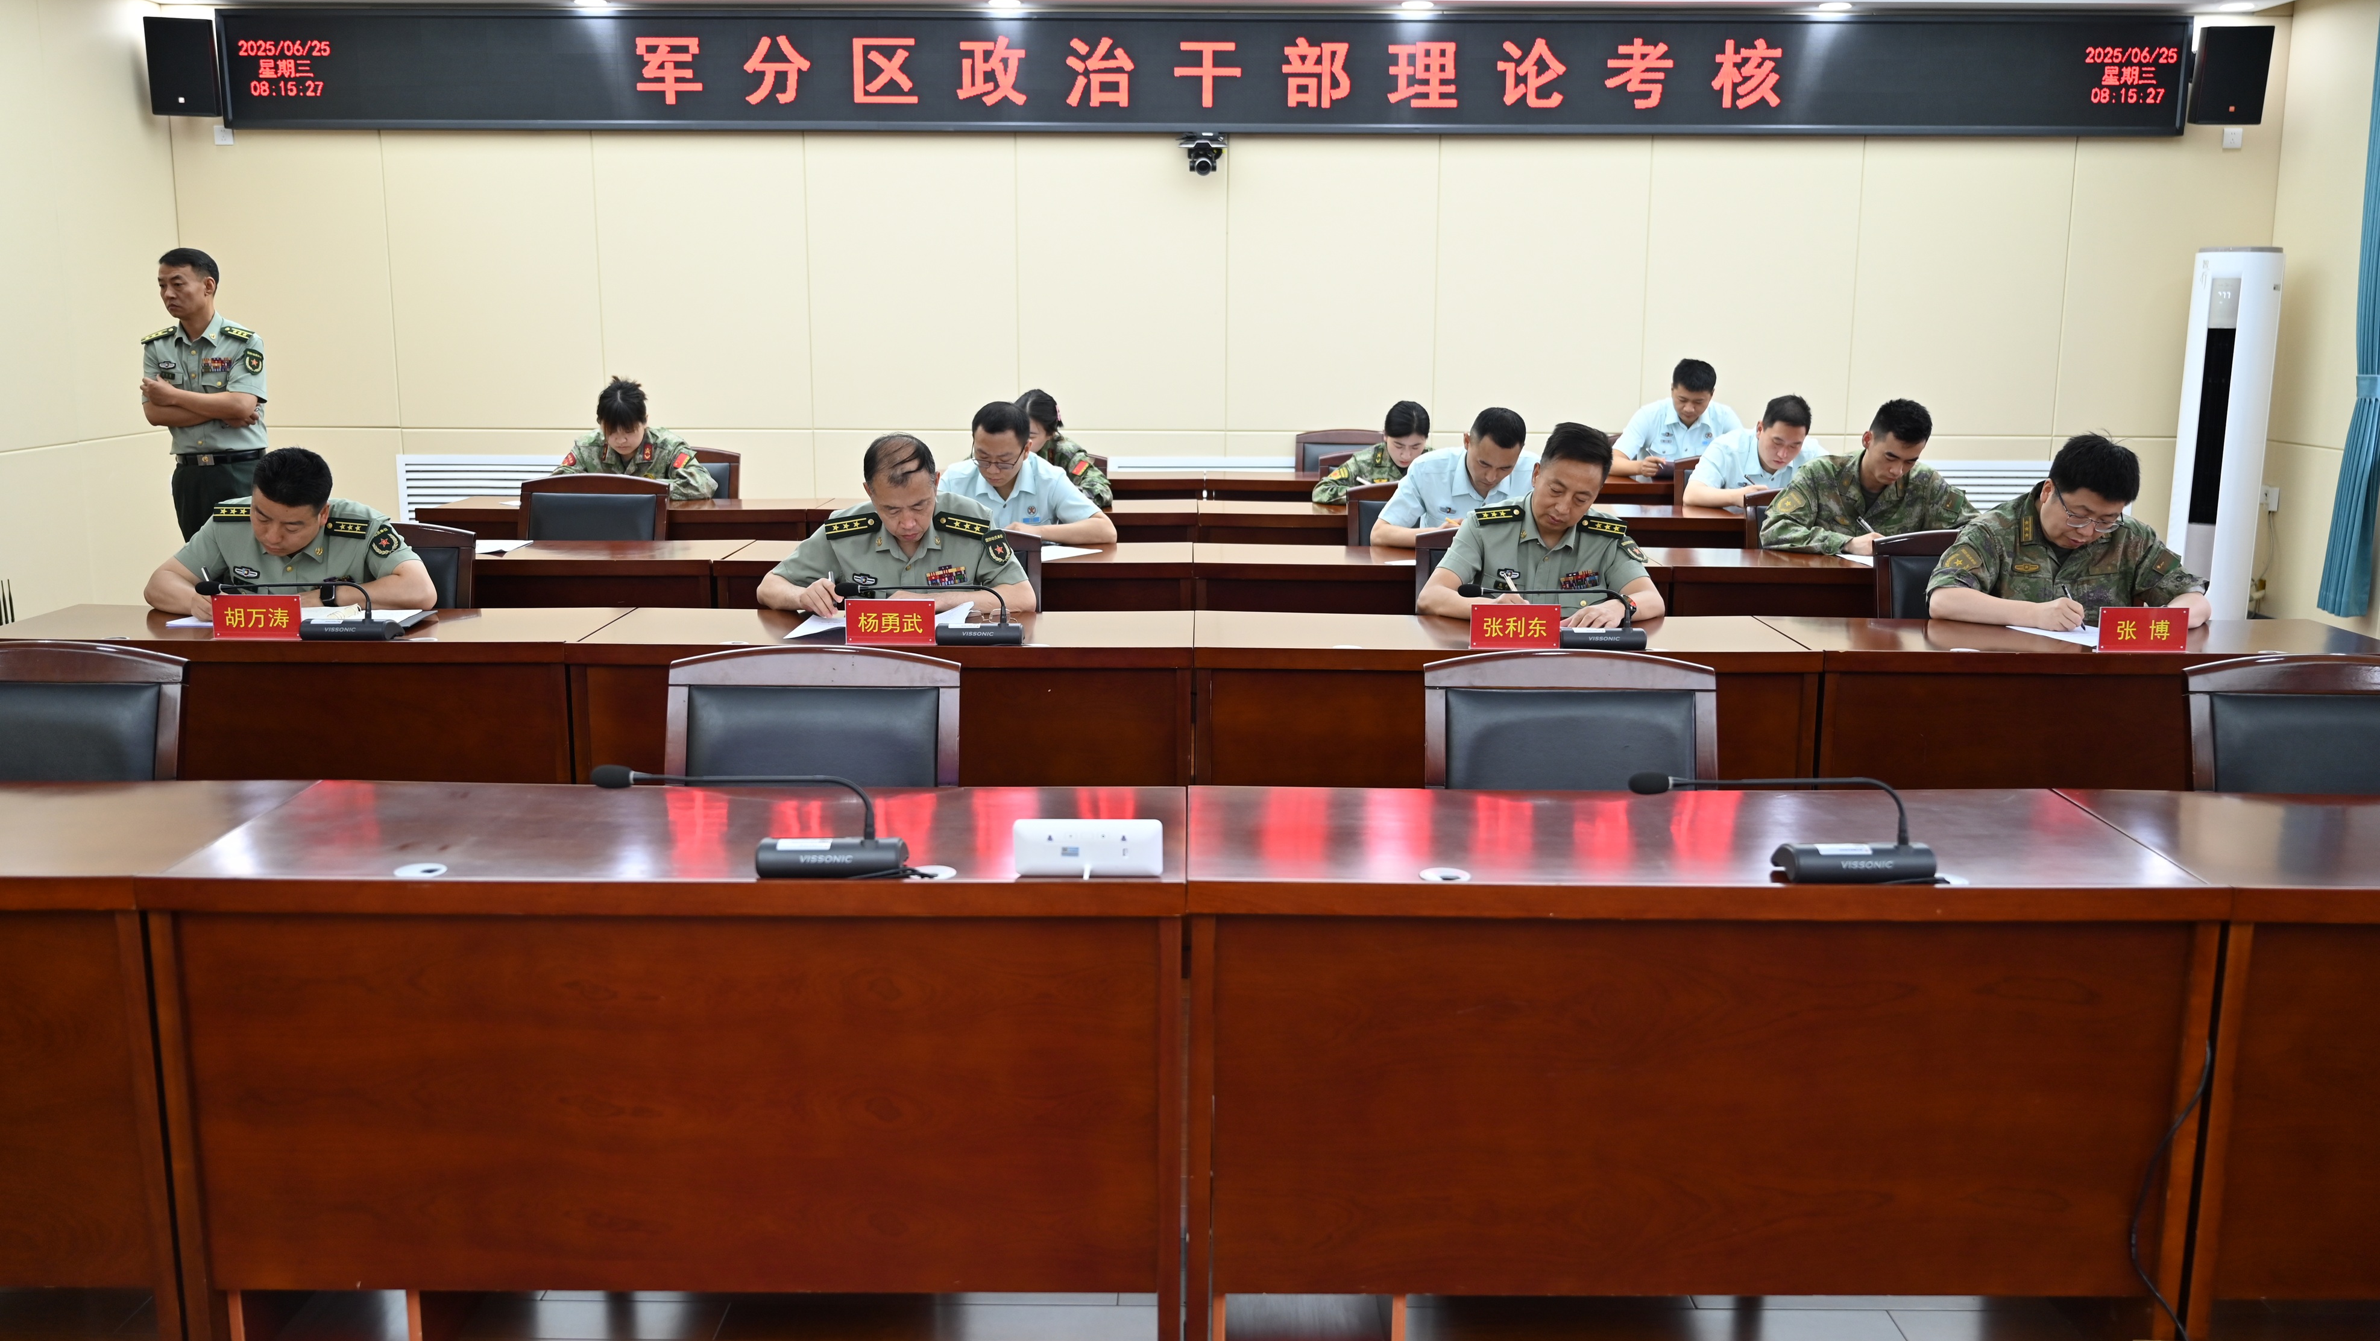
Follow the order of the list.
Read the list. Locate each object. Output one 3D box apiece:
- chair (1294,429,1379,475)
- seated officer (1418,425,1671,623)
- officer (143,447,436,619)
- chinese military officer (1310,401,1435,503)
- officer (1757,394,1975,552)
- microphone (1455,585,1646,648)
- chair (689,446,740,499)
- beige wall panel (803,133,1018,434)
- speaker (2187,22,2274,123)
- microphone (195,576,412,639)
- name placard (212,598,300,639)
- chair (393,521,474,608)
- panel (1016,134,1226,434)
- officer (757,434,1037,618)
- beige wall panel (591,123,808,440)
[{"bbox_3d":[0.709,-0.558,8.677,0.500,0.955,0.580,0,11,0],"label":"chair"},{"bbox_3d":[0.868,0.001,5.009,0.630,1.230,0.780,1,11,5],"label":"seated officer"},{"bbox_3d":[-2.212,0.027,4.952,0.710,1.160,0.720,0,11,0],"label":"officer"},{"bbox_3d":[0.786,-0.494,7.846,0.600,1.140,0.750,1,11,5],"label":"chinese military officer"},{"bbox_3d":[2.148,-0.253,6.262,0.640,1.240,0.740,0,11,1],"label":"officer"},{"bbox_3d":[0.806,-0.124,4.478,0.430,0.130,0.130,0,11,1],"label":"microphone"},{"bbox_3d":[-1.981,-0.354,7.526,0.500,0.955,0.580,0,11,0],"label":"chair"},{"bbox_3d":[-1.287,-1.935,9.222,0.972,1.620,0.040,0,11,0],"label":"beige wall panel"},{"bbox_3d":[4.715,-2.688,8.976,0.300,0.430,0.260,4,16,17],"label":"speaker"},{"bbox_3d":[-2.019,-0.143,4.503,0.430,0.130,0.130,0,11,1],"label":"microphone"},{"bbox_3d":[-2.092,-0.120,4.462,0.200,0.094,0.050,0,11,1],"label":"name placard"},{"bbox_3d":[-2.093,0.124,4.991,0.500,0.955,0.580,0,11,0],"label":"chair"},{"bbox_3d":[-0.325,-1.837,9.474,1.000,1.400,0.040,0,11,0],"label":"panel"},{"bbox_3d":[-0.723,0.009,5.010,0.690,1.200,0.780,0,11,0],"label":"officer"},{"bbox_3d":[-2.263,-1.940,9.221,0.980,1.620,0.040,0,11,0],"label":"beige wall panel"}]

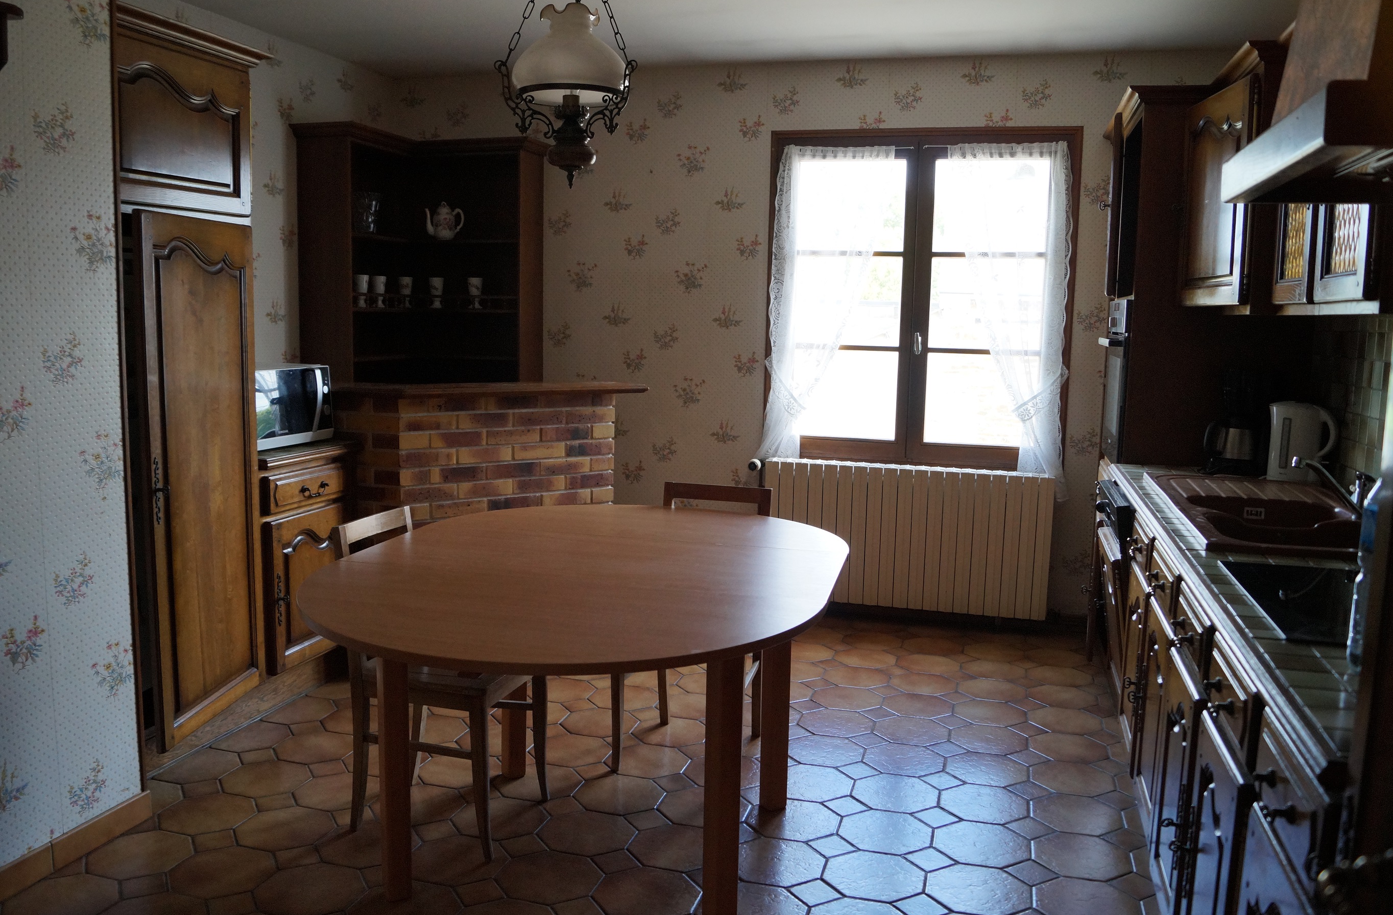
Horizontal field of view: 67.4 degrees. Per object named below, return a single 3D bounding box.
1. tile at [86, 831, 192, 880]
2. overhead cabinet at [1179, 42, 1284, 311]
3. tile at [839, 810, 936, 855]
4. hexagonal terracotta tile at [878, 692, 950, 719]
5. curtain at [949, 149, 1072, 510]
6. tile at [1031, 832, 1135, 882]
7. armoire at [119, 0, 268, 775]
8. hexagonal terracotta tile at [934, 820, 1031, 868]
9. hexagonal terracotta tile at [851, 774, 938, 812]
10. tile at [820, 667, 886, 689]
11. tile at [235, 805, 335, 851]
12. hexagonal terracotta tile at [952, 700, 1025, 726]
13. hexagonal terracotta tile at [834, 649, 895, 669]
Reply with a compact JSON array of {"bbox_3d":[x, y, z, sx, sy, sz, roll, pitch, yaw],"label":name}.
[{"bbox_3d":[-1.340,0.958,2.511,0.242,0.010,0.242,3,7,16],"label":"tile"},{"bbox_3d":[1.740,-0.791,3.104,0.417,0.771,0.511,3,7,16],"label":"overhead cabinet"},{"bbox_3d":[0.498,0.992,2.749,0.243,0.012,0.241,3,7,16],"label":"tile"},{"bbox_3d":[0.773,0.884,3.700,0.243,0.012,0.241,3,7,16],"label":"hexagonal terracotta tile"},{"bbox_3d":[1.335,-0.578,4.457,0.485,1.541,0.090,3,7,16],"label":"curtain"},{"bbox_3d":[0.971,1.007,2.628,0.243,0.012,0.241,3,7,16],"label":"tile"},{"bbox_3d":[-1.739,-0.175,3.100,0.640,2.120,0.640,4,8,16],"label":"armoire"},{"bbox_3d":[0.733,1.000,2.690,0.243,0.012,0.241,3,7,16],"label":"hexagonal terracotta tile"},{"bbox_3d":[0.582,0.986,3.056,0.238,0.012,0.238,3,8,14],"label":"hexagonal terracotta tile"},{"bbox_3d":[0.601,0.845,3.989,0.242,0.010,0.242,3,7,16],"label":"tile"},{"bbox_3d":[-1.067,0.968,2.713,0.243,0.012,0.241,3,7,16],"label":"tile"},{"bbox_3d":[1.036,0.909,3.701,0.238,0.012,0.238,3,8,14],"label":"hexagonal terracotta tile"},{"bbox_3d":[0.684,0.820,4.228,0.243,0.012,0.241,3,7,16],"label":"hexagonal terracotta tile"}]

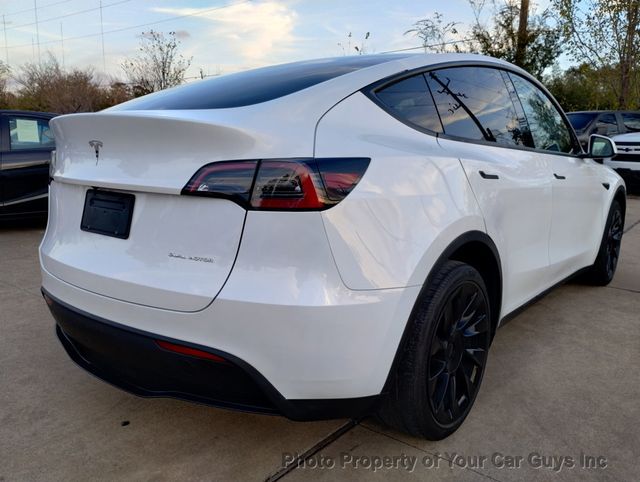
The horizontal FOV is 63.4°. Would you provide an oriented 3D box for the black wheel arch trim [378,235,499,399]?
[{"bbox_3d":[0.484,0.200,1.974,0.130,0.490,0.970,9,13,39],"label":"black wheel arch trim"}]

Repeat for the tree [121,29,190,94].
[{"bbox_3d":[-5.688,-4.869,18.599,2.511,5.073,2.385,-3,11,-16],"label":"tree"}]

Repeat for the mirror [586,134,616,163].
[{"bbox_3d":[1.840,-0.611,3.357,0.200,0.155,0.130,9,13,39],"label":"mirror"}]

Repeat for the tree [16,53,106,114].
[{"bbox_3d":[-10.798,-5.403,21.930,3.807,4.898,3.616,-5,12,-25],"label":"tree"}]

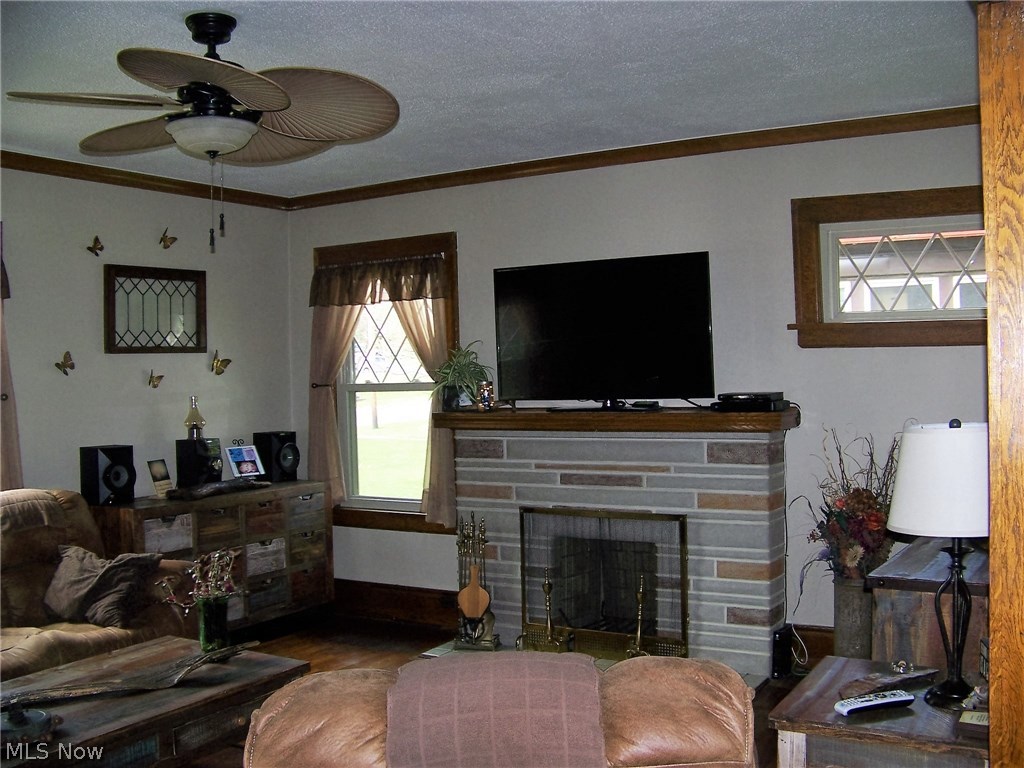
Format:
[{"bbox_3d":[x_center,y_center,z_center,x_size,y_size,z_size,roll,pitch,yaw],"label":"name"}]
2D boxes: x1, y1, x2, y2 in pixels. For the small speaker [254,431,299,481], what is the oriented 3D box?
[{"bbox_3d":[-1.387,0.429,6.084,0.200,0.270,0.190,-1,1,38],"label":"small speaker"}]

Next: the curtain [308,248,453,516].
[{"bbox_3d":[-0.746,0.009,5.872,0.970,1.550,0.120,-1,1,31],"label":"curtain"}]

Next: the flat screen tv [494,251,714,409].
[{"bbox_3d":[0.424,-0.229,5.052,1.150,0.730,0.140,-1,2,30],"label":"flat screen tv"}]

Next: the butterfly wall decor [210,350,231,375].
[{"bbox_3d":[-1.621,-0.120,5.771,0.050,0.130,0.120,-1,2,30],"label":"butterfly wall decor"}]

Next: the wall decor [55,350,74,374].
[{"bbox_3d":[-2.120,-0.102,4.912,0.045,0.112,0.100,-1,2,30],"label":"wall decor"}]

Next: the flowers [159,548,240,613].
[{"bbox_3d":[-1.180,0.742,3.910,0.300,0.230,0.220,-2,2,-17],"label":"flowers"}]

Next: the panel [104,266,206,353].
[{"bbox_3d":[-1.855,-0.389,5.404,0.035,0.440,0.640,-1,1,31],"label":"panel"}]

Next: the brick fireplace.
[{"bbox_3d":[0.469,0.724,5.038,1.820,1.180,0.360,-1,1,31],"label":"brick fireplace"}]

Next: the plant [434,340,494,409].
[{"bbox_3d":[-0.259,-0.044,5.416,0.290,0.360,0.280,-1,1,0],"label":"plant"}]

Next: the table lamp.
[{"bbox_3d":[1.073,0.430,2.500,0.340,0.690,0.340,-1,1,31],"label":"table lamp"}]

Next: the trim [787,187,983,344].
[{"bbox_3d":[1.722,-0.511,4.496,1.040,0.700,0.060,-1,2,30],"label":"trim"}]

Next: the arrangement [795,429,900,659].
[{"bbox_3d":[1.447,0.780,4.389,0.460,1.180,0.400,-1,2,30],"label":"arrangement"}]

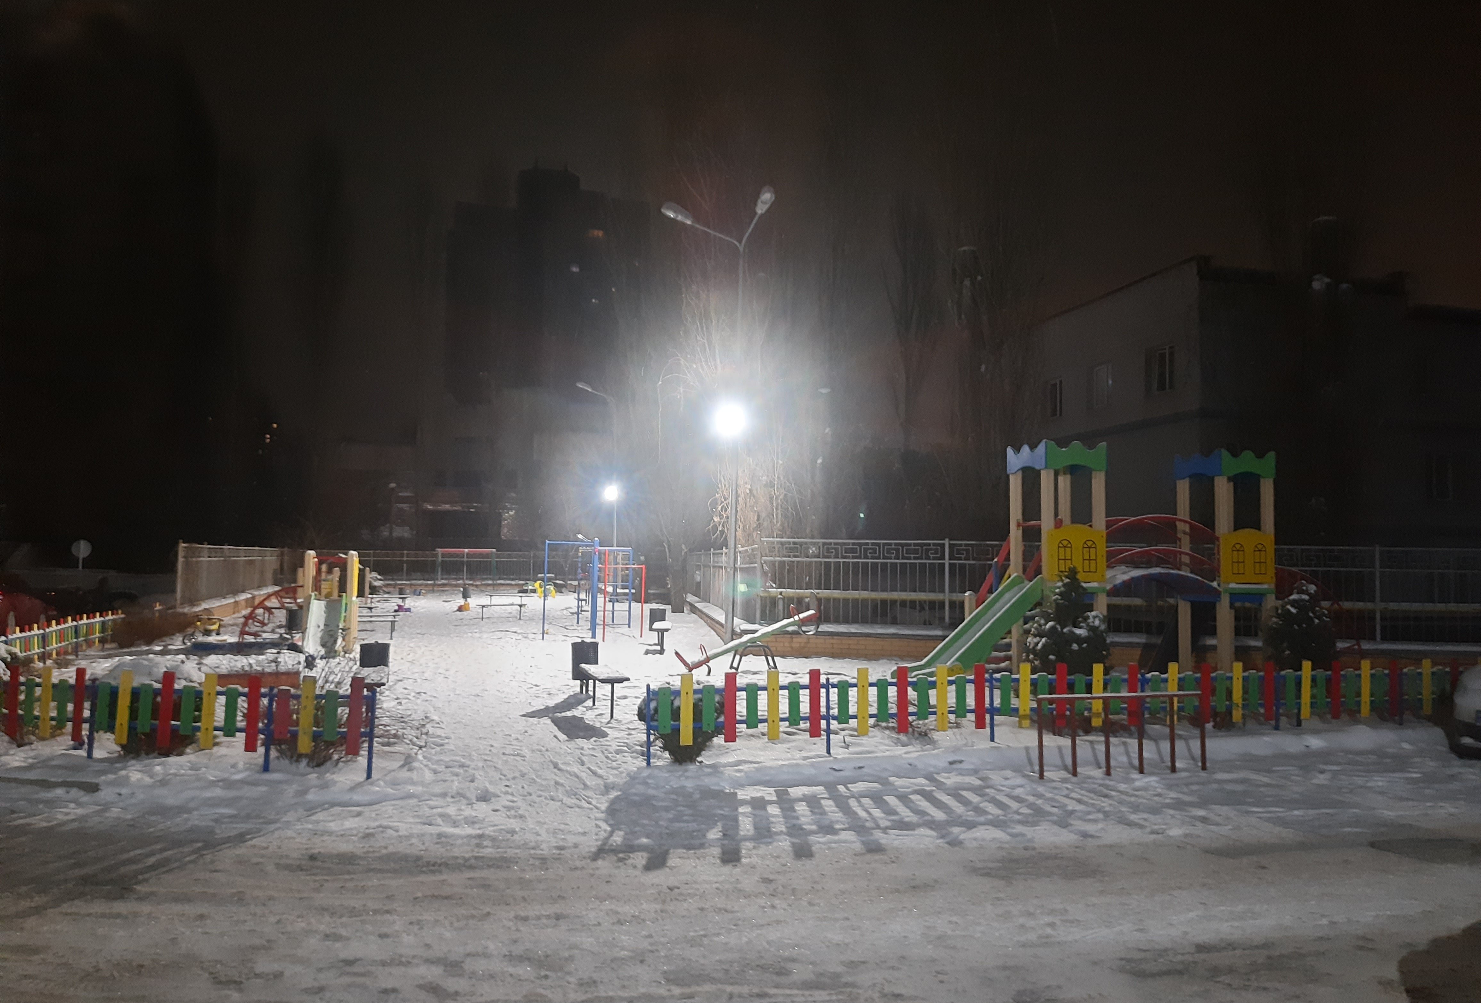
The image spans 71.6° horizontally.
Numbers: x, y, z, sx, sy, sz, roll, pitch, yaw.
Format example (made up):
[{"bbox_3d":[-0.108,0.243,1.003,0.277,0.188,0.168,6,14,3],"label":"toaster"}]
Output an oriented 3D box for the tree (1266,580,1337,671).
[{"bbox_3d":[6.760,1.659,12.441,0.870,1.400,0.870,1,-3,0],"label":"tree"}]

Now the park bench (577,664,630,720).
[{"bbox_3d":[-1.377,1.912,10.392,0.320,0.430,1.310,2,-3,-18],"label":"park bench"}]

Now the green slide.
[{"bbox_3d":[2.750,1.603,12.441,1.780,1.400,0.580,2,-3,-16],"label":"green slide"}]

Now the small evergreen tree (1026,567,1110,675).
[{"bbox_3d":[3.691,1.499,11.544,0.960,1.530,0.960,1,-3,0],"label":"small evergreen tree"}]

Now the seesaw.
[{"bbox_3d":[0.106,1.938,14.526,2.030,0.900,0.420,2,-3,-12],"label":"seesaw"}]

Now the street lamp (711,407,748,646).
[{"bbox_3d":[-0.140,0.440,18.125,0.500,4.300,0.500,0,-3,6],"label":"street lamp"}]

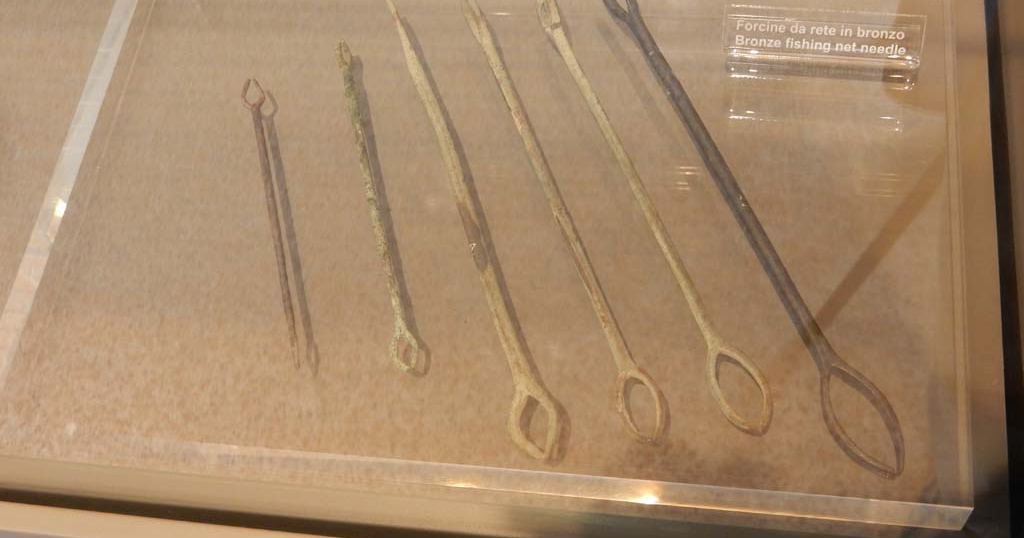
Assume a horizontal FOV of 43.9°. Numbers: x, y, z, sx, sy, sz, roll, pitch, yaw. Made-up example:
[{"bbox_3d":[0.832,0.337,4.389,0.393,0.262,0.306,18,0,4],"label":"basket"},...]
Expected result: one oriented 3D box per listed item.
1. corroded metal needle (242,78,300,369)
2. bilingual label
[{"bbox_3d":[-0.082,-0.018,0.434,0.009,0.006,0.118,-15,60,1],"label":"corroded metal needle"},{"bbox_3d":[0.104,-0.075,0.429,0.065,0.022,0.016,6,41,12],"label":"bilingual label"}]

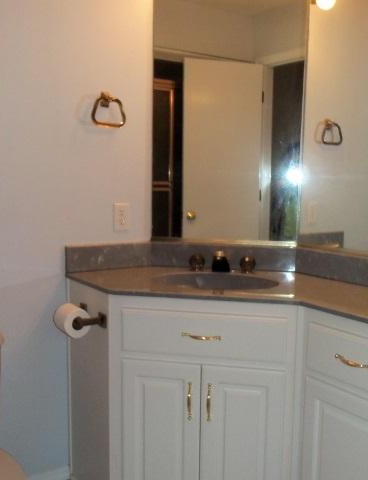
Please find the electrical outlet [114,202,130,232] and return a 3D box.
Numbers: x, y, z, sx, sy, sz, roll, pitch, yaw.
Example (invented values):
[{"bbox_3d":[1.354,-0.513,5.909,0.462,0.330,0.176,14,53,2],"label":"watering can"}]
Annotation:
[{"bbox_3d":[-0.251,-0.092,2.165,0.070,0.114,0.008,-4,8,-35],"label":"electrical outlet"}]

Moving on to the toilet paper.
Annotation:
[{"bbox_3d":[-0.383,0.278,1.842,0.101,0.101,0.102,-4,8,-35],"label":"toilet paper"}]

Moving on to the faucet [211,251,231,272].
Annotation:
[{"bbox_3d":[0.145,0.090,2.106,0.072,0.078,0.125,2,6,11],"label":"faucet"}]

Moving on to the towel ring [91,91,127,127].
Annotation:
[{"bbox_3d":[-0.295,-0.497,2.048,0.141,0.140,0.066,-4,8,-35],"label":"towel ring"}]

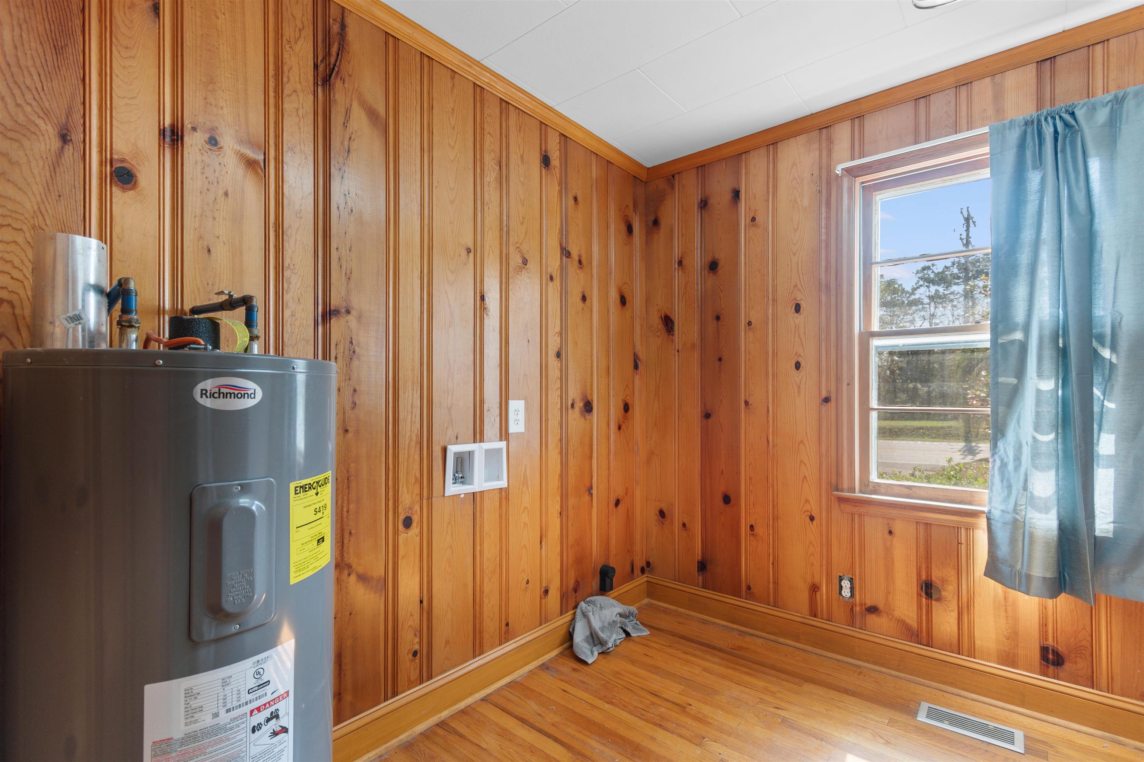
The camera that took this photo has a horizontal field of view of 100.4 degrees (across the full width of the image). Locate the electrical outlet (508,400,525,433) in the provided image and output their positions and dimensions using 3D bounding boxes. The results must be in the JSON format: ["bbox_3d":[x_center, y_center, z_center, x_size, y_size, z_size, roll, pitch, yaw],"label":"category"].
[{"bbox_3d":[-0.225,0.146,1.955,0.008,0.130,0.085,-1,-1,42],"label":"electrical outlet"}]

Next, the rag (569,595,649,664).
[{"bbox_3d":[0.160,1.150,2.245,0.215,0.165,0.370,-1,-1,42],"label":"rag"}]

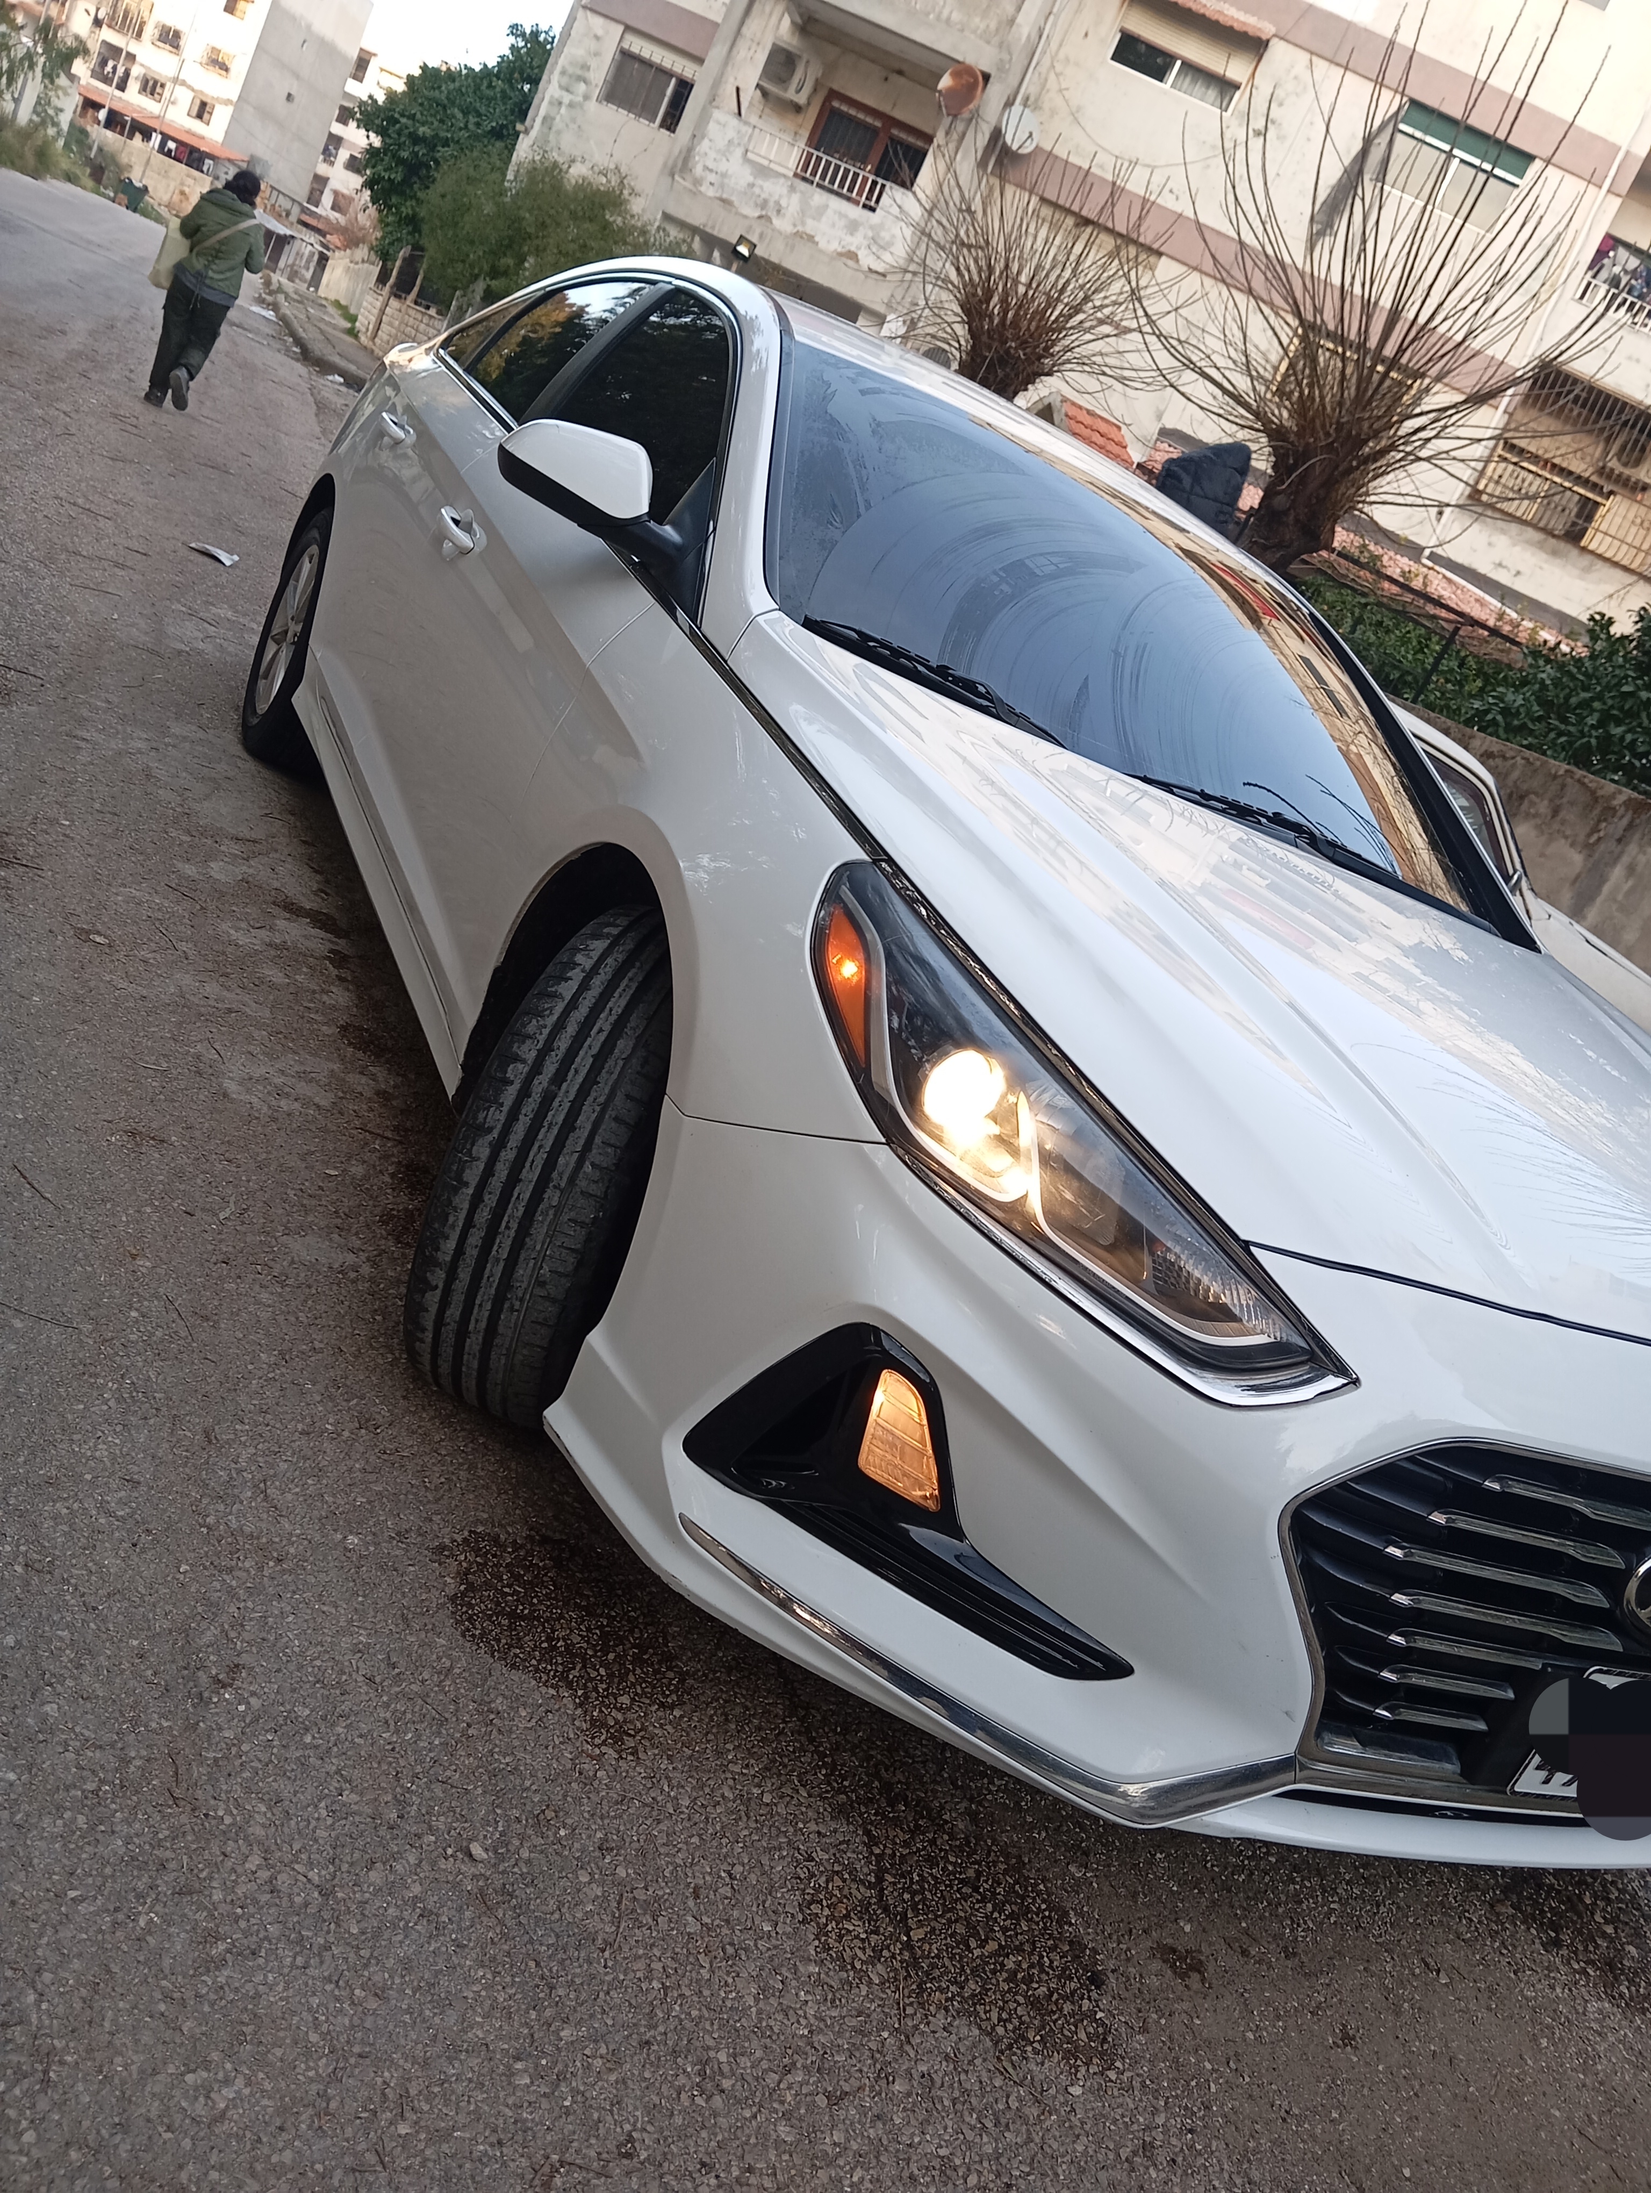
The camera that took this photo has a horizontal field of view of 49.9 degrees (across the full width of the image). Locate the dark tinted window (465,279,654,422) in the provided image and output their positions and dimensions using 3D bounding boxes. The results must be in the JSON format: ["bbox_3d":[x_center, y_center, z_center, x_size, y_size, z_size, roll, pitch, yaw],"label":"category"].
[{"bbox_3d":[-0.589,-1.586,3.722,0.060,0.370,0.870,40,6,-34],"label":"dark tinted window"}]

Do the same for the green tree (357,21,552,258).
[{"bbox_3d":[-6.324,-16.277,31.000,4.300,5.000,4.000,24,10,0],"label":"green tree"}]

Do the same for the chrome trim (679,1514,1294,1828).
[{"bbox_3d":[0.142,0.521,1.662,0.600,0.130,0.120,29,17,11],"label":"chrome trim"}]

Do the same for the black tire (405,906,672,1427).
[{"bbox_3d":[-0.259,0.090,2.127,0.215,0.668,0.668,27,16,5],"label":"black tire"}]

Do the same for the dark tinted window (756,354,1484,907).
[{"bbox_3d":[0.510,-0.767,2.853,1.440,0.120,0.970,16,43,-29],"label":"dark tinted window"}]

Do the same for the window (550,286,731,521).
[{"bbox_3d":[-0.254,-1.130,2.897,0.060,0.440,0.980,40,6,-34],"label":"window"}]

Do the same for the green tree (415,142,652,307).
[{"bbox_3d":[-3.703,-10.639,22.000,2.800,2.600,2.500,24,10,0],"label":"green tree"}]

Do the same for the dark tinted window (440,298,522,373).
[{"bbox_3d":[-0.836,-1.865,4.303,0.050,0.220,0.530,40,6,-34],"label":"dark tinted window"}]

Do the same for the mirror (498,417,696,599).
[{"bbox_3d":[-0.296,-0.829,2.434,0.300,0.180,0.180,16,19,-29],"label":"mirror"}]

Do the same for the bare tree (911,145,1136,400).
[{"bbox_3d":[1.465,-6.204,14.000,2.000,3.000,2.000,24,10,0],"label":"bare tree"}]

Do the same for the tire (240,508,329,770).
[{"bbox_3d":[-1.253,-1.139,4.444,0.215,0.668,0.668,16,19,-29],"label":"tire"}]

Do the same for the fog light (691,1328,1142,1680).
[{"bbox_3d":[0.110,0.356,1.659,0.460,0.220,0.160,29,17,11],"label":"fog light"}]

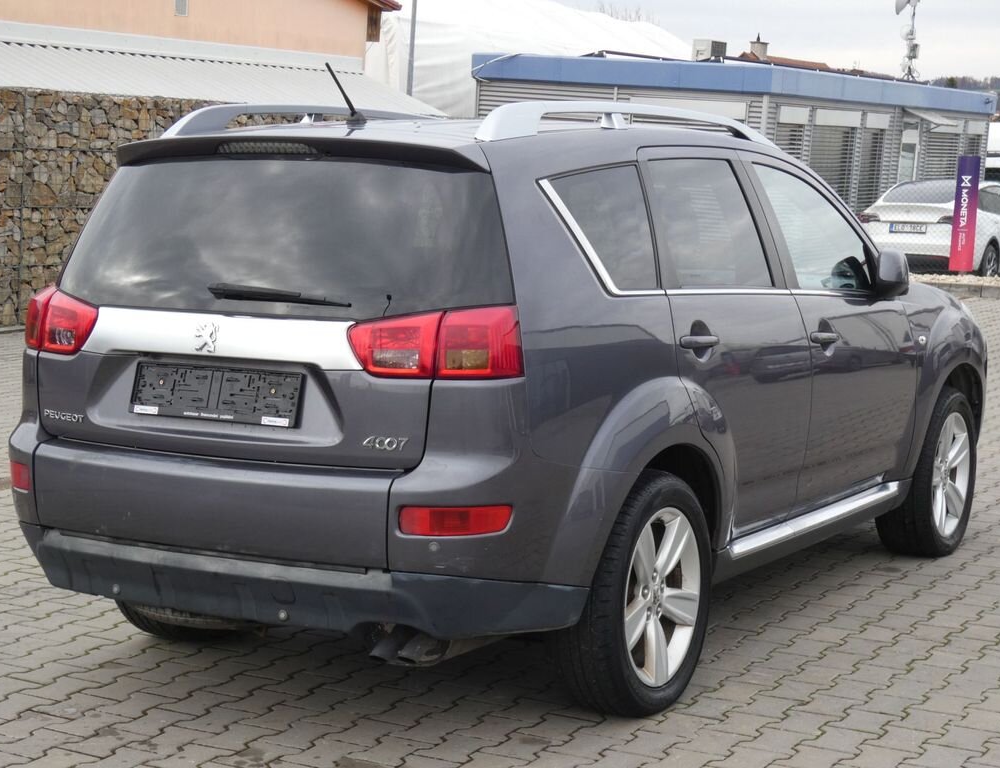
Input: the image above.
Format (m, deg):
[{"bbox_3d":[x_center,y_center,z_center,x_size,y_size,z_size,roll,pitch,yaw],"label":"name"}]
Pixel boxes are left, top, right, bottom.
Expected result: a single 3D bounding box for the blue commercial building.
[{"bbox_3d":[4.705,-3.836,33.518,4.932,3.200,12.706,8,9,28],"label":"blue commercial building"}]

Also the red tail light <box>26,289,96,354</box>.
[{"bbox_3d":[-1.214,-0.176,5.051,0.102,0.174,0.428,-5,8,-43],"label":"red tail light"}]

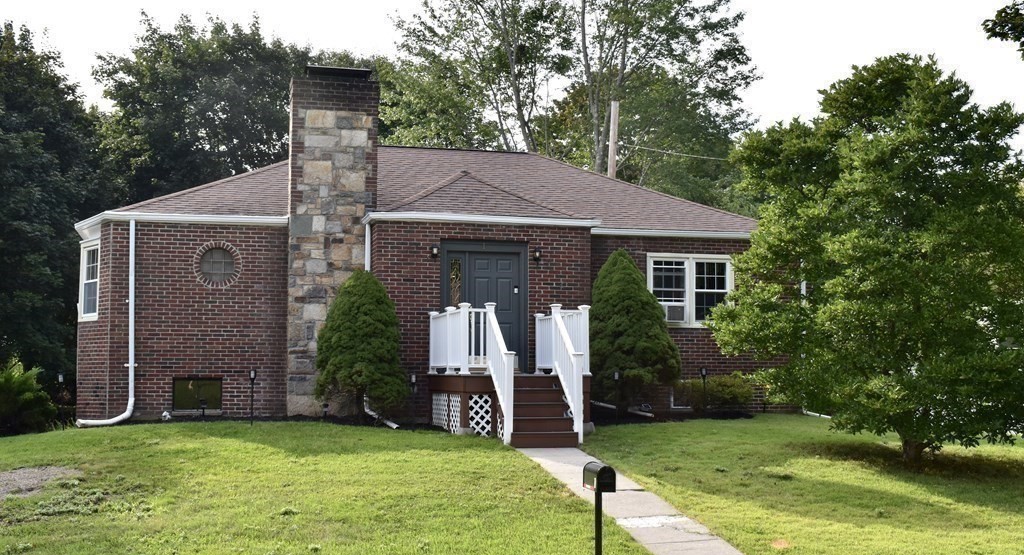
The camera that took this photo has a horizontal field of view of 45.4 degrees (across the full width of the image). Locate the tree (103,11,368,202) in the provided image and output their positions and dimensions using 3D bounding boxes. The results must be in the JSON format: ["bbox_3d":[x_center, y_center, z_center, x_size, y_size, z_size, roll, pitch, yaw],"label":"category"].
[{"bbox_3d":[-8.655,-2.280,37.579,9.000,11.810,9.000,1,-4,-13],"label":"tree"}]

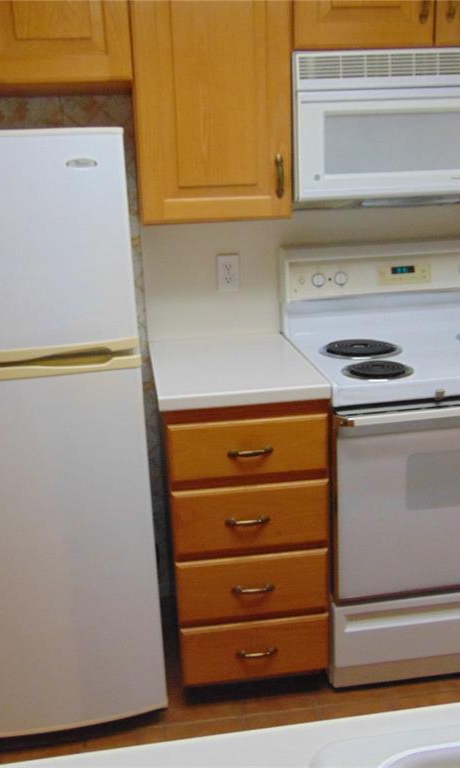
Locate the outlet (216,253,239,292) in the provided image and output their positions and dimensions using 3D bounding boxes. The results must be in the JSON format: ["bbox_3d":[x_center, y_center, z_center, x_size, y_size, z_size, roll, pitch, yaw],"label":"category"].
[{"bbox_3d":[-0.003,-0.350,2.335,0.071,0.115,0.012,-5,16,-6],"label":"outlet"}]

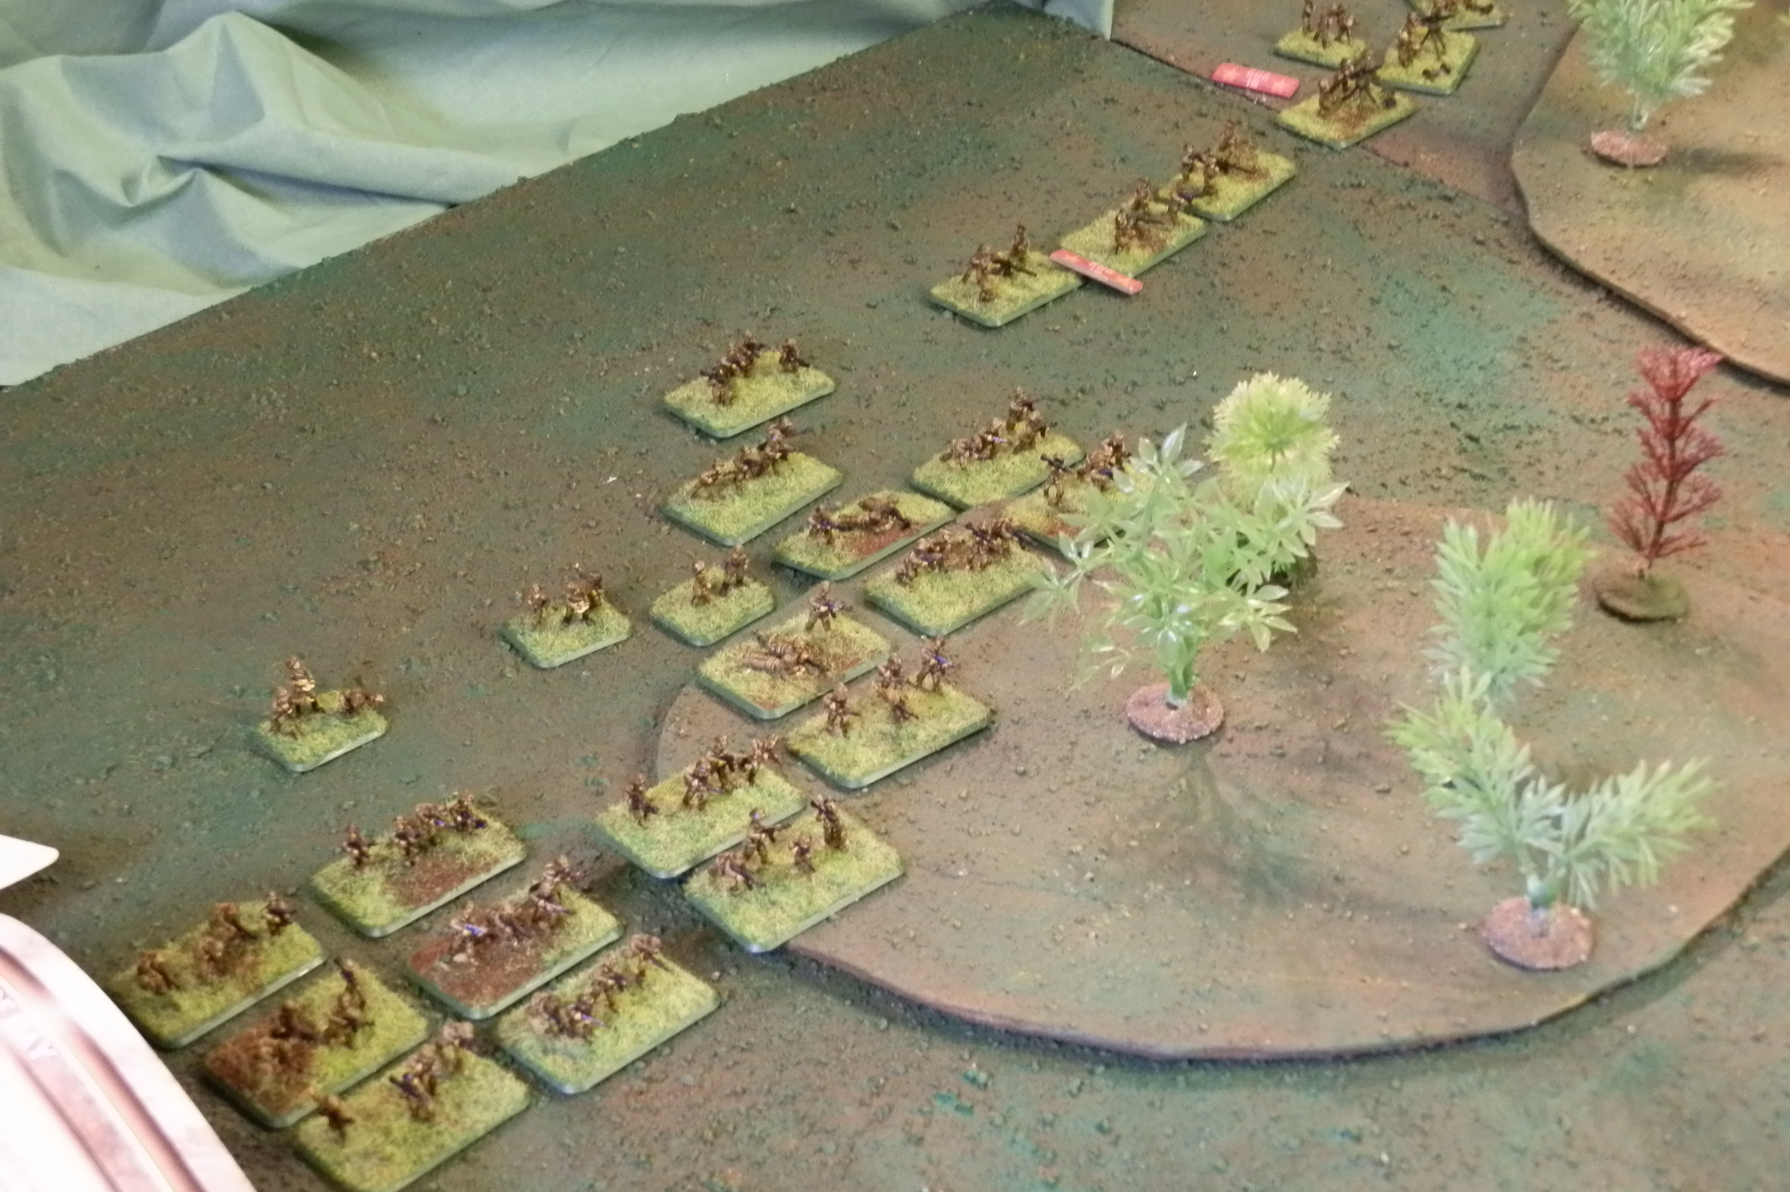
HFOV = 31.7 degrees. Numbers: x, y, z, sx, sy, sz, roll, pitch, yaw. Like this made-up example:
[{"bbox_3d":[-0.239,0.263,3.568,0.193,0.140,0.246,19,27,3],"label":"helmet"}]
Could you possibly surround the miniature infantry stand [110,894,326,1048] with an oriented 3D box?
[{"bbox_3d":[-0.170,0.087,0.781,0.050,0.019,0.032,-30,44,-34],"label":"miniature infantry stand"}]

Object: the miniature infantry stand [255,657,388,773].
[{"bbox_3d":[-0.158,0.028,0.861,0.032,0.024,0.025,-27,42,-31],"label":"miniature infantry stand"}]

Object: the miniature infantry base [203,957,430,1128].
[{"bbox_3d":[-0.139,0.101,0.753,0.033,0.019,0.050,27,43,37],"label":"miniature infantry base"}]

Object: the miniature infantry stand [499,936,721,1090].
[{"bbox_3d":[-0.070,0.095,0.757,0.050,0.018,0.033,-29,41,-34],"label":"miniature infantry stand"}]

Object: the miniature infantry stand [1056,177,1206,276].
[{"bbox_3d":[0.082,-0.130,1.081,0.032,0.020,0.050,26,44,34],"label":"miniature infantry stand"}]

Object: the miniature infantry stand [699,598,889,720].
[{"bbox_3d":[-0.028,0.011,0.871,0.050,0.019,0.033,-27,40,-32],"label":"miniature infantry stand"}]

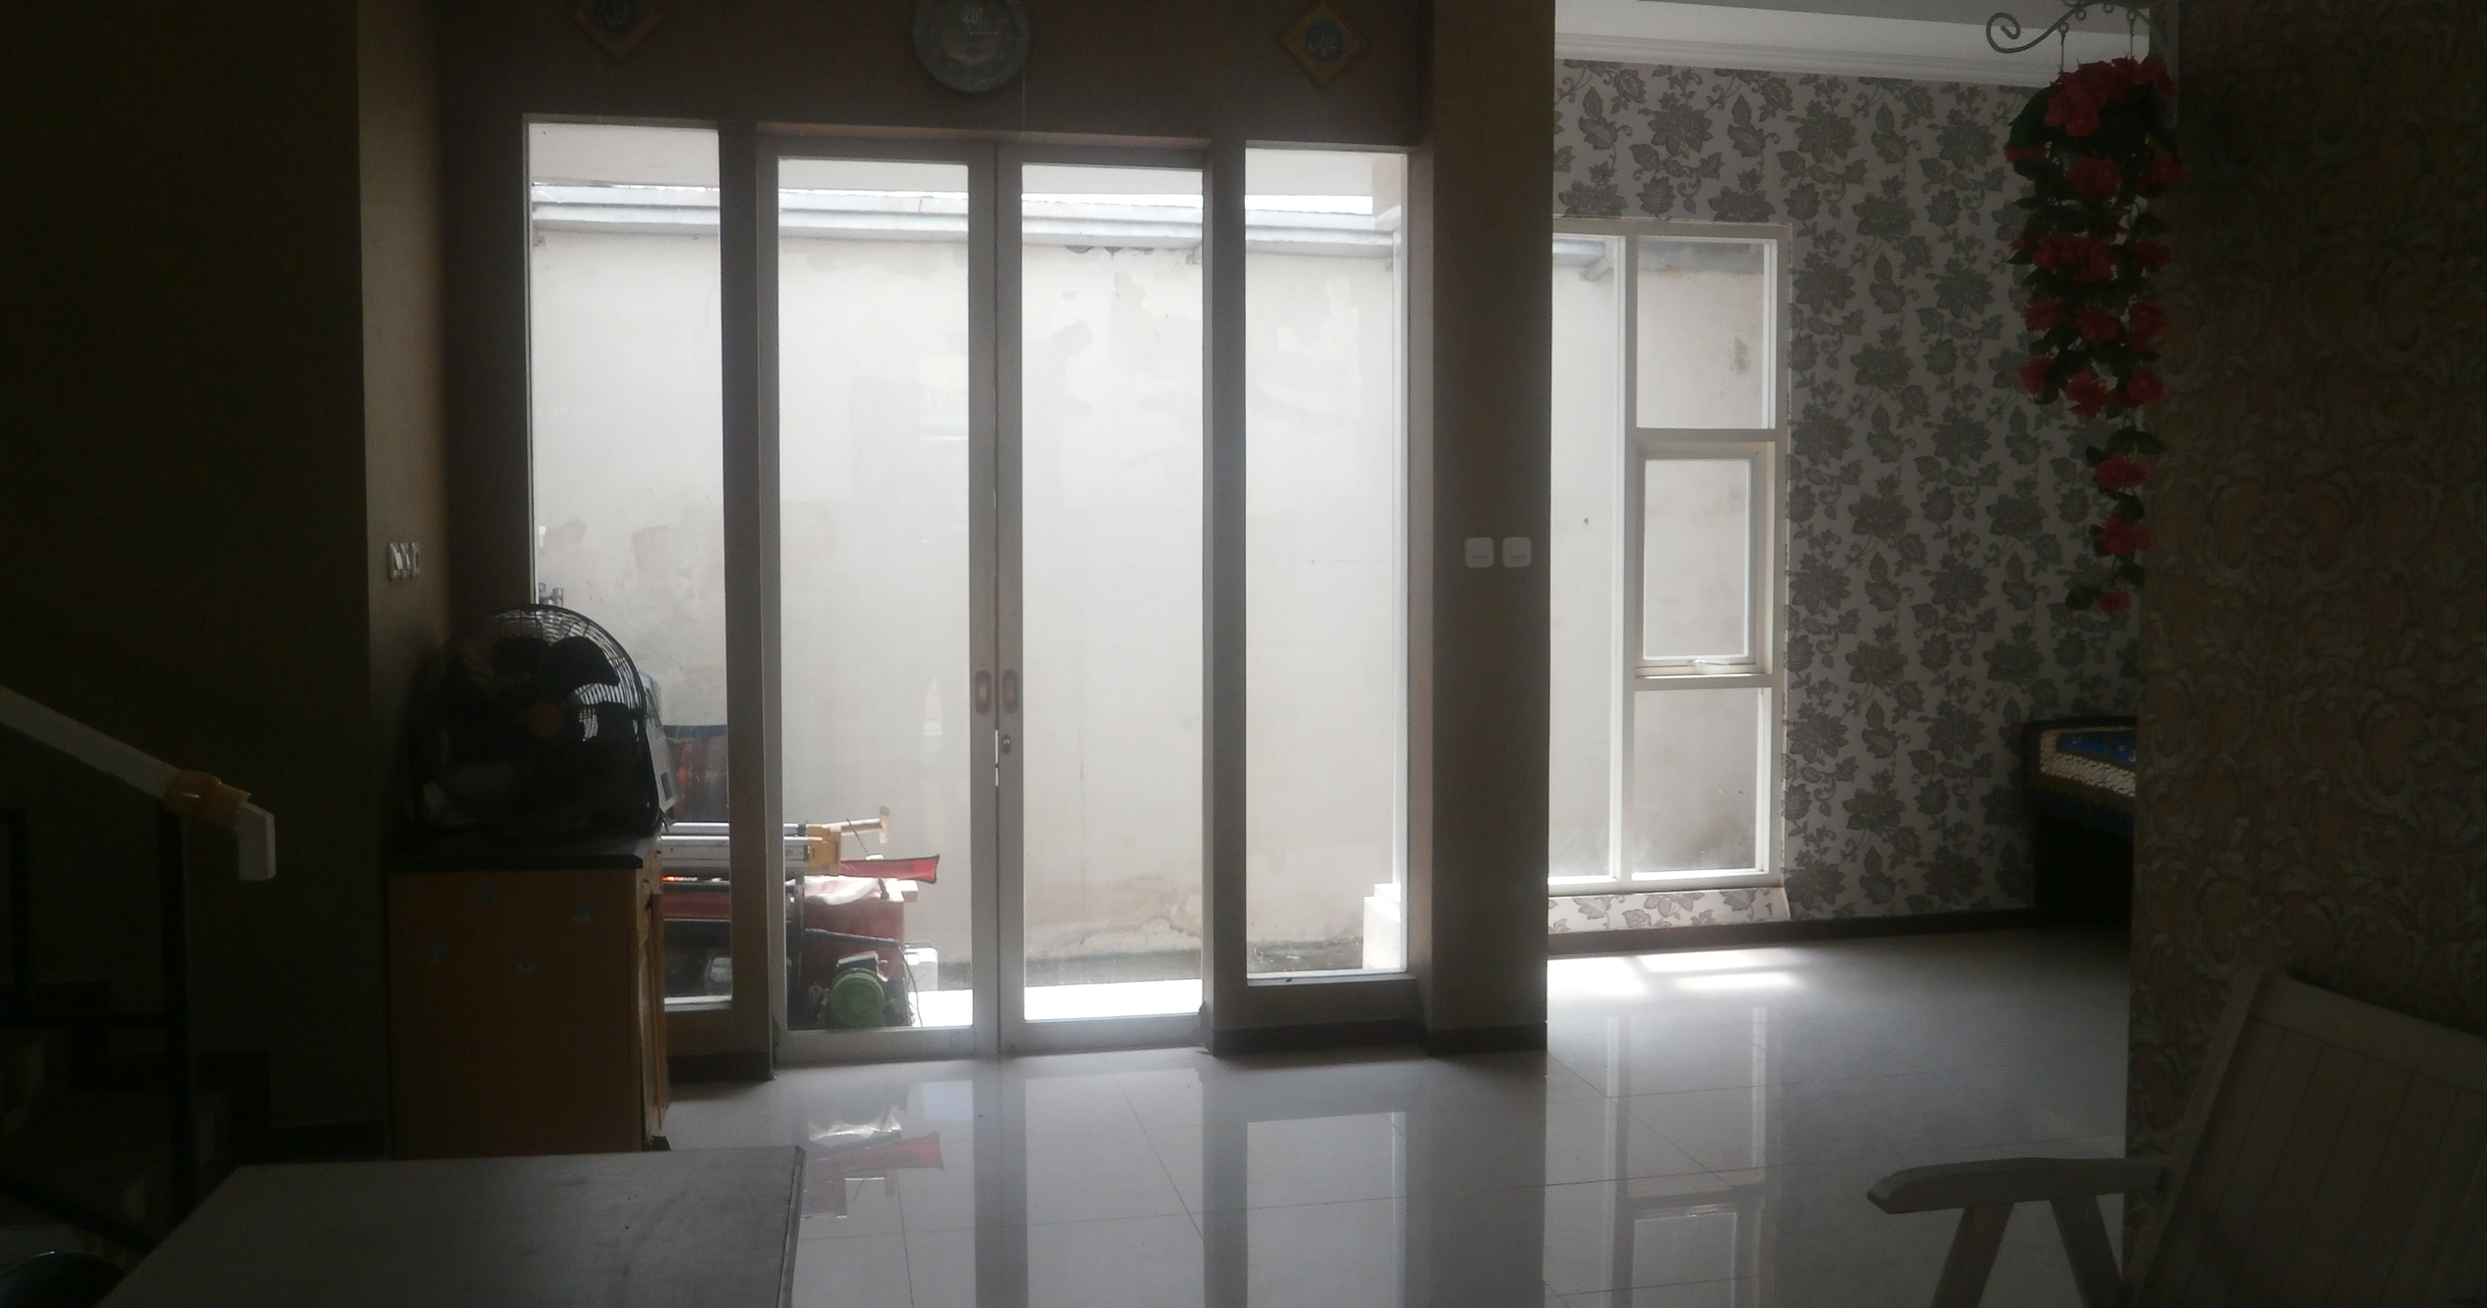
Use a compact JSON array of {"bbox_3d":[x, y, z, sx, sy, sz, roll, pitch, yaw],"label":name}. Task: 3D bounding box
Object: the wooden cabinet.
[{"bbox_3d":[-1.626,0.813,4.308,0.520,0.745,0.450,-1,3,-12],"label":"wooden cabinet"}]

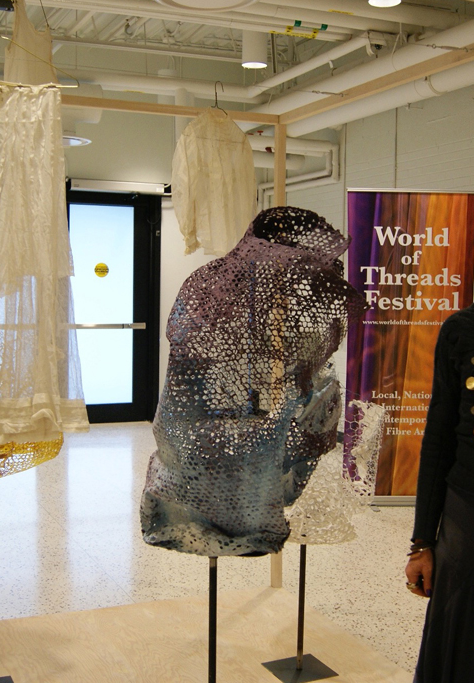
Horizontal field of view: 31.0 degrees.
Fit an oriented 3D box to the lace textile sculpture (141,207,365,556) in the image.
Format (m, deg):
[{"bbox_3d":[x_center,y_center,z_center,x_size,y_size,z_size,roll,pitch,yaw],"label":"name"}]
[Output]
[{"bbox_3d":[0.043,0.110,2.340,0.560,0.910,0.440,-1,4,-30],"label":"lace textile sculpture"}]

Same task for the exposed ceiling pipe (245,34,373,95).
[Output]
[{"bbox_3d":[0.594,-2.402,7.400,0.115,0.115,1.900,-1,4,-25],"label":"exposed ceiling pipe"}]

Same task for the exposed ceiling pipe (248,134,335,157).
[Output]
[{"bbox_3d":[0.482,-1.734,7.550,0.900,0.130,0.130,-1,4,-25],"label":"exposed ceiling pipe"}]

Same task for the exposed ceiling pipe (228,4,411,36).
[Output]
[{"bbox_3d":[0.629,-2.396,6.350,1.600,0.120,0.120,-1,4,-25],"label":"exposed ceiling pipe"}]

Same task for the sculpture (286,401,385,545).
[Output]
[{"bbox_3d":[0.320,0.436,3.050,0.430,0.580,0.380,-1,4,-20],"label":"sculpture"}]

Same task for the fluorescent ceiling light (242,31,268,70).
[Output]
[{"bbox_3d":[0.148,-2.470,7.220,0.215,0.360,0.215,1,4,0],"label":"fluorescent ceiling light"}]

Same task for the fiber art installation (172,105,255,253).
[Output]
[{"bbox_3d":[-0.083,-0.603,3.180,0.340,0.555,0.150,-2,4,-31],"label":"fiber art installation"}]

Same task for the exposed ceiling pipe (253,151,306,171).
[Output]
[{"bbox_3d":[0.393,-1.666,7.900,0.560,0.160,0.160,-1,4,-25],"label":"exposed ceiling pipe"}]

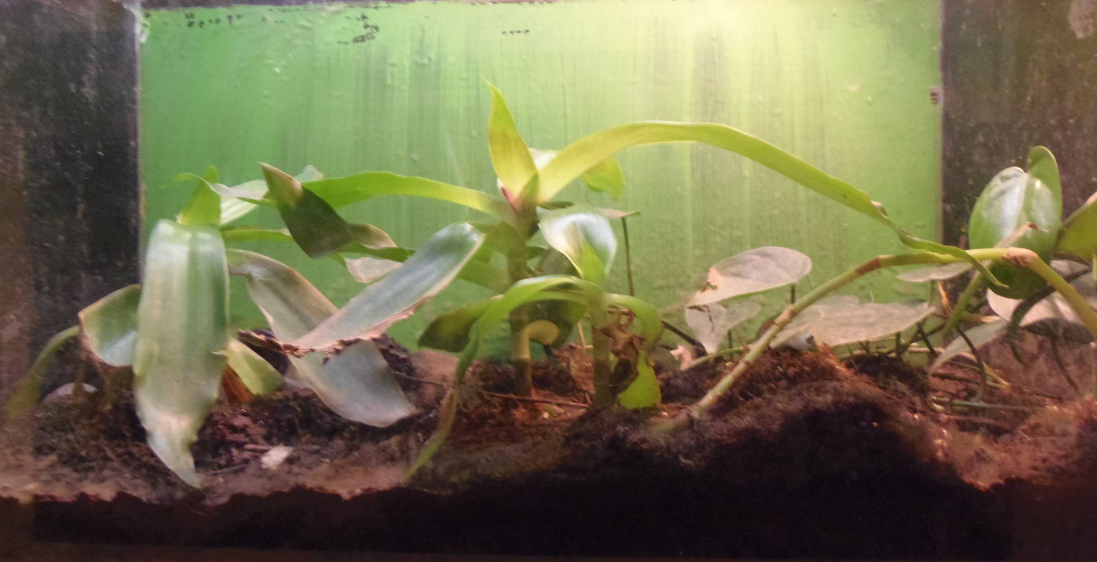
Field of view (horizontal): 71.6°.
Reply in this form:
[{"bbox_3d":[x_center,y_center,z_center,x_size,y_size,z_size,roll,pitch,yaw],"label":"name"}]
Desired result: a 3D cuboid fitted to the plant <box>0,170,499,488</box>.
[{"bbox_3d":[-0.168,0.018,0.420,0.265,0.160,0.190,0,1,3],"label":"plant"}]

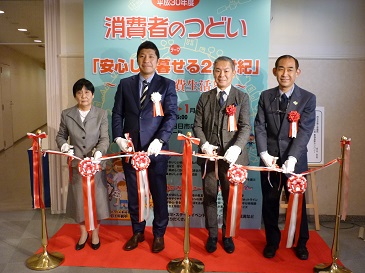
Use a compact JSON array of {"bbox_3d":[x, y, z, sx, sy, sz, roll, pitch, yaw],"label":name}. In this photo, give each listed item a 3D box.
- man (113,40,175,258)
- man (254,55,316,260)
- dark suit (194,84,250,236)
[{"bbox_3d":[-0.325,0.112,2.971,0.543,1.809,0.470,2,9,6],"label":"man"},{"bbox_3d":[0.843,0.194,2.907,0.510,1.706,0.470,4,9,18],"label":"man"},{"bbox_3d":[0.329,0.240,3.020,0.487,1.336,0.400,2,9,6],"label":"dark suit"}]

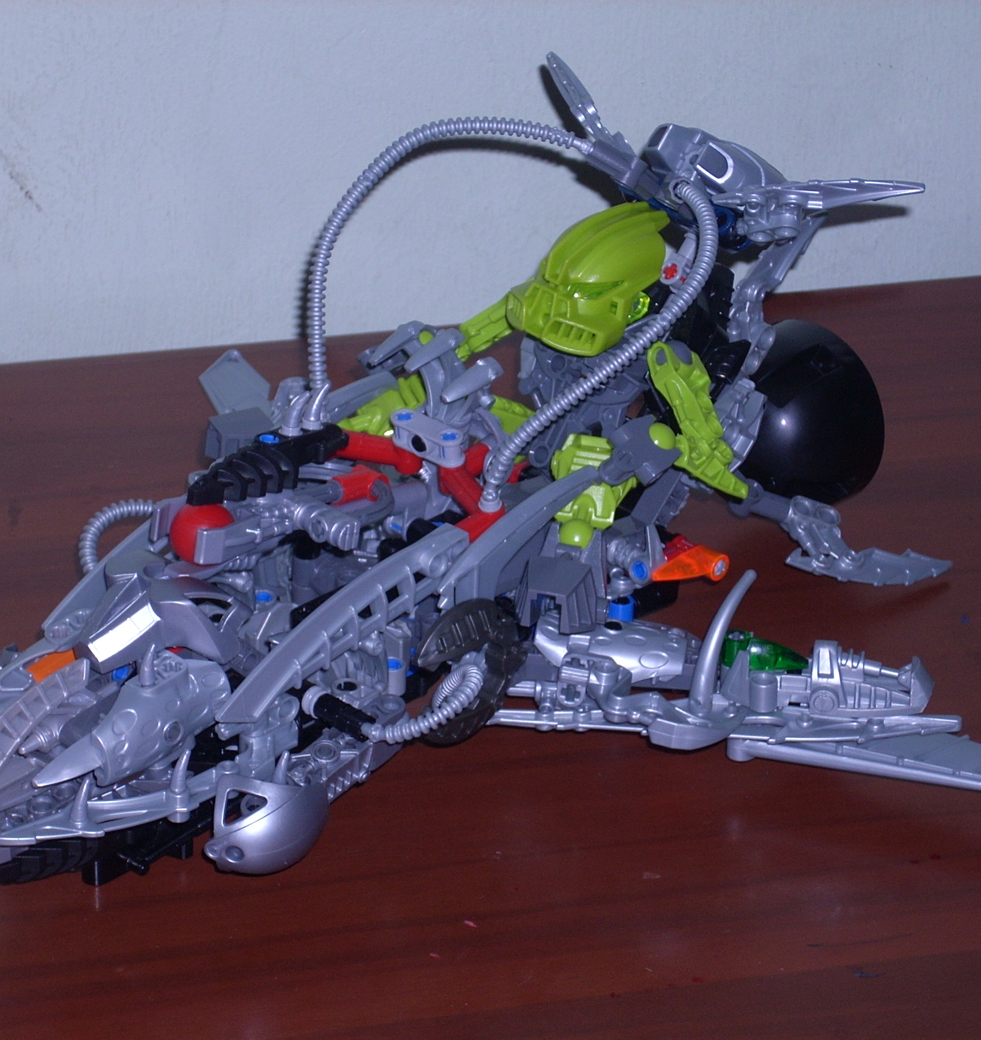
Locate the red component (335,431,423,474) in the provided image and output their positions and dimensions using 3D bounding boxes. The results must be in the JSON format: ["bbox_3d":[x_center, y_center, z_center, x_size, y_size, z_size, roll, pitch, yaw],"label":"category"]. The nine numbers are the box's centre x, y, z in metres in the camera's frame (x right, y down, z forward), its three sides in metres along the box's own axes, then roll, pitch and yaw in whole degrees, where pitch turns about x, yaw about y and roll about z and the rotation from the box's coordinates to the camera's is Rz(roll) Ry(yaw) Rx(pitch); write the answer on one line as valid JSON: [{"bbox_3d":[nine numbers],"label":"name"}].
[{"bbox_3d":[-0.031,-0.019,1.248,0.025,0.010,0.007,8,28,16],"label":"red component"}]

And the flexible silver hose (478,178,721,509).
[{"bbox_3d":[0.029,-0.048,1.243,0.022,0.068,0.092,22,34,36],"label":"flexible silver hose"}]

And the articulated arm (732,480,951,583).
[{"bbox_3d":[0.098,0.004,1.270,0.060,0.024,0.021,5,27,9],"label":"articulated arm"}]

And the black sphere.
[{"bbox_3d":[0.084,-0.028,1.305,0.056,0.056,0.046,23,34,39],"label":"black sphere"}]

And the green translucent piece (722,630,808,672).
[{"bbox_3d":[0.074,0.035,1.215,0.024,0.008,0.008,5,27,9],"label":"green translucent piece"}]

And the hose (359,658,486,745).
[{"bbox_3d":[-0.017,0.047,1.188,0.013,0.011,0.035,22,34,36],"label":"hose"}]

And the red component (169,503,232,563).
[{"bbox_3d":[-0.074,0.003,1.170,0.017,0.017,0.017,0,26,0],"label":"red component"}]

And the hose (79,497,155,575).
[{"bbox_3d":[-0.102,0.005,1.240,0.022,0.016,0.030,23,34,39],"label":"hose"}]

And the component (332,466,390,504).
[{"bbox_3d":[-0.035,-0.010,1.235,0.015,0.009,0.009,-11,29,-20],"label":"component"}]

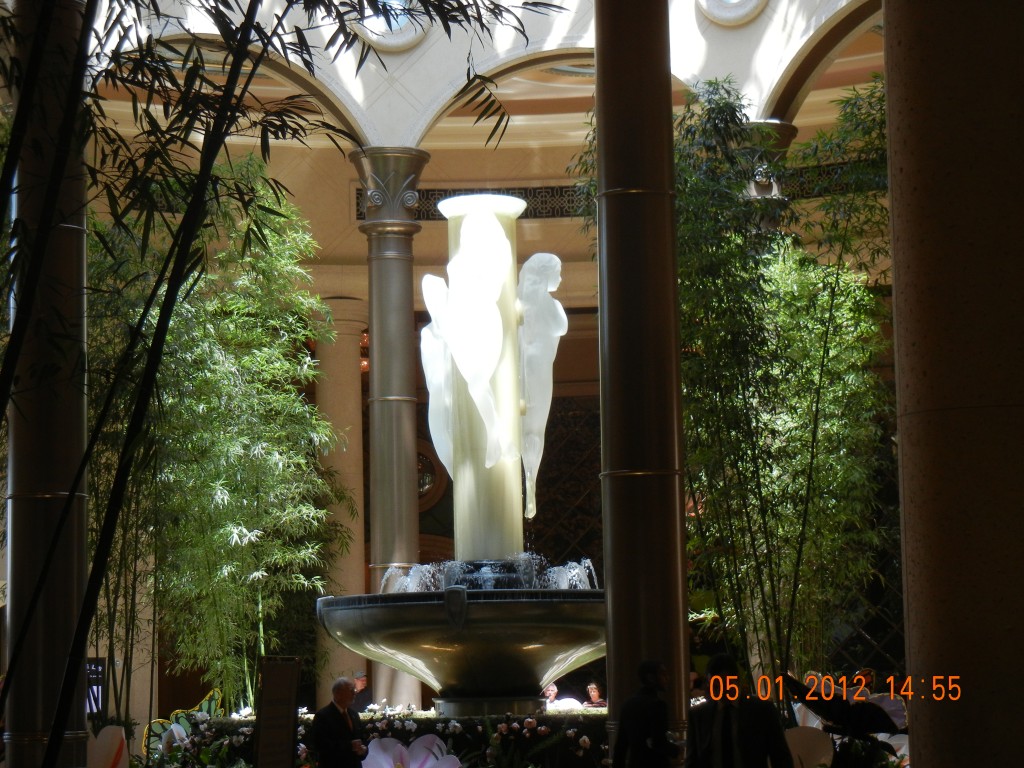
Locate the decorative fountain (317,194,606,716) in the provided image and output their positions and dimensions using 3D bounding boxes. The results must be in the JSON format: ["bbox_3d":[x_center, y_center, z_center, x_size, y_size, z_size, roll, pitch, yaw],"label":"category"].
[{"bbox_3d":[-0.284,0.715,24.118,3.561,5.532,3.561,-1,-8,-1],"label":"decorative fountain"}]

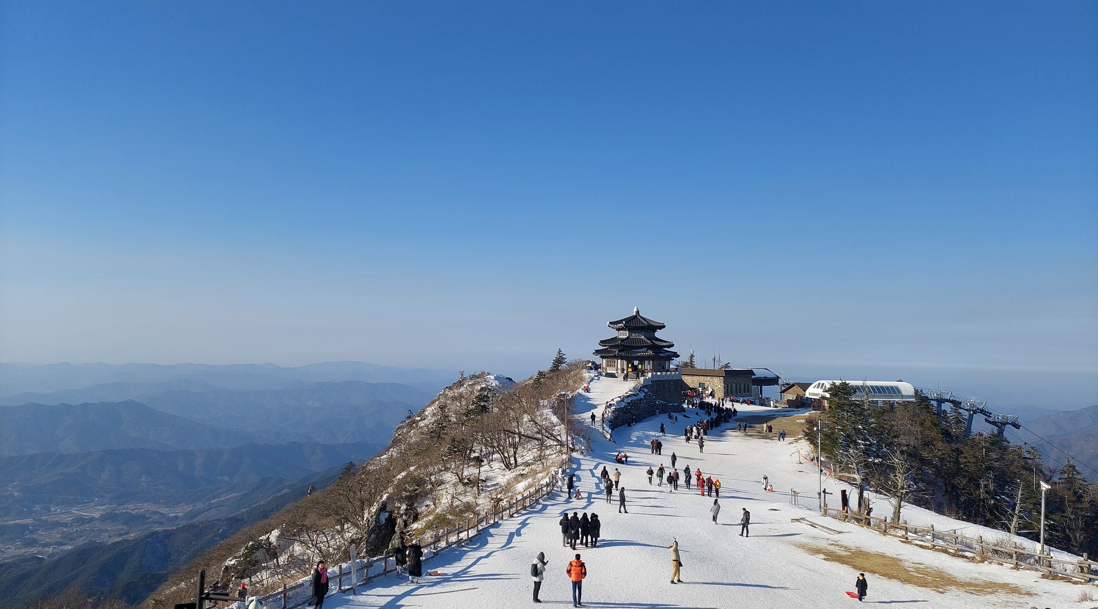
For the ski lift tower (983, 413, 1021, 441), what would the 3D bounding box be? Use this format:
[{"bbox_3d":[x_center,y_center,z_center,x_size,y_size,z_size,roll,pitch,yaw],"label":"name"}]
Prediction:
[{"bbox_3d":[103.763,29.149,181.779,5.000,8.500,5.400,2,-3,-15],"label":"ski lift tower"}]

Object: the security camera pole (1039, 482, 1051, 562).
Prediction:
[{"bbox_3d":[29.075,12.777,46.500,0.600,5.000,0.600,3,-3,-24],"label":"security camera pole"}]

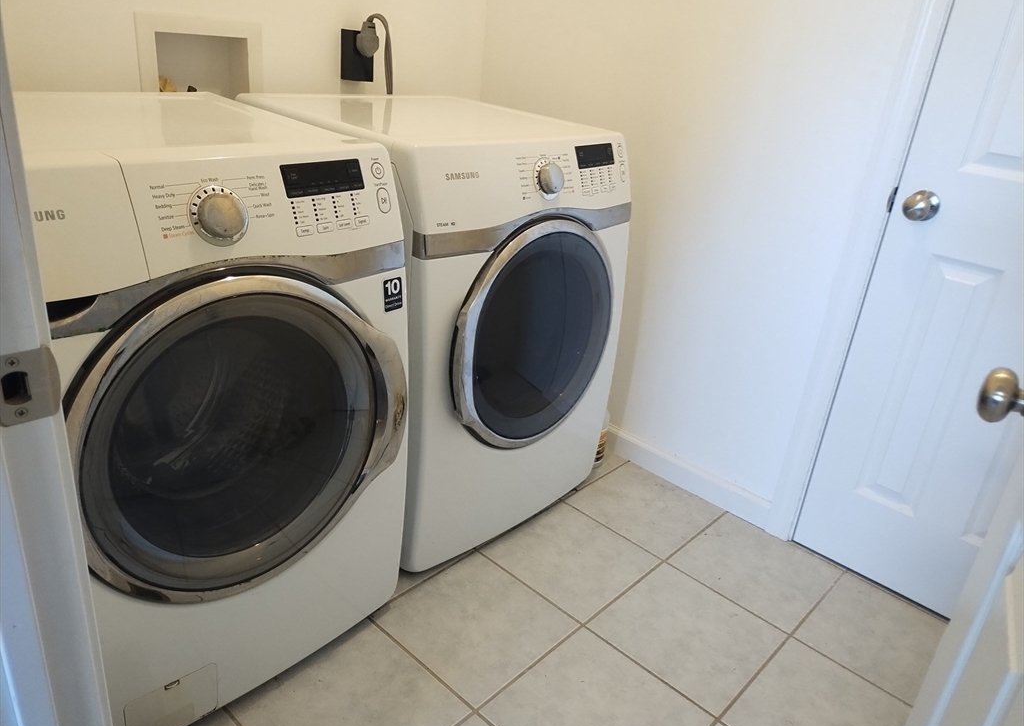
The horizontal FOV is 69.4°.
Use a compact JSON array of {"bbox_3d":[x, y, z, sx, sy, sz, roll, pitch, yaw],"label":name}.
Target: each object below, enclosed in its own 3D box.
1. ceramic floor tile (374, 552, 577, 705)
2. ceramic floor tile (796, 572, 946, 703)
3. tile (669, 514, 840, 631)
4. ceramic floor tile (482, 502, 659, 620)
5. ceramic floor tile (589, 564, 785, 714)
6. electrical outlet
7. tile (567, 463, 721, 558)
[{"bbox_3d":[-0.078,0.561,1.603,0.327,0.010,0.327,25,30,36],"label":"ceramic floor tile"},{"bbox_3d":[0.856,0.633,1.673,0.327,0.010,0.327,25,30,36],"label":"ceramic floor tile"},{"bbox_3d":[0.614,0.519,1.869,0.327,0.010,0.327,25,30,36],"label":"tile"},{"bbox_3d":[0.147,0.483,1.835,0.327,0.010,0.327,25,30,36],"label":"ceramic floor tile"},{"bbox_3d":[0.389,0.597,1.638,0.327,0.010,0.327,25,30,36],"label":"ceramic floor tile"},{"bbox_3d":[-0.407,-0.811,1.957,0.050,0.120,0.068,25,30,36],"label":"electrical outlet"},{"bbox_3d":[0.372,0.405,2.066,0.327,0.010,0.327,25,30,36],"label":"tile"}]

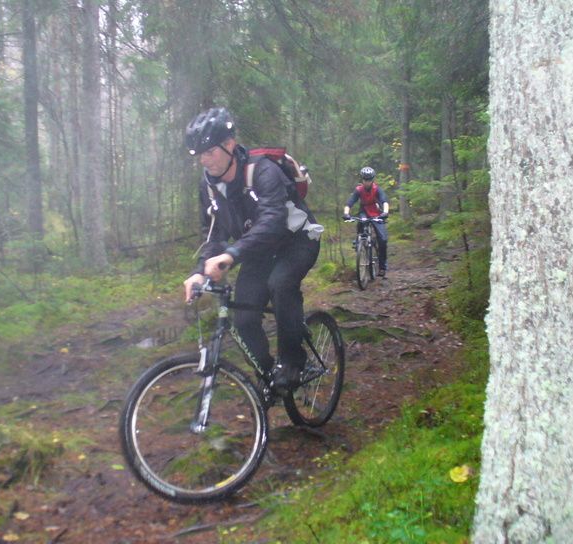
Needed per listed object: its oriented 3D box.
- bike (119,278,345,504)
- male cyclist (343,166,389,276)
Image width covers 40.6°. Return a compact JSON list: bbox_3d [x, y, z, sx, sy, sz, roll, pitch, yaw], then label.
[{"bbox_3d":[-0.114,0.428,3.887,0.560,1.040,1.700,3,9,31],"label":"bike"},{"bbox_3d":[1.153,-0.717,10.900,0.600,1.540,0.780,1,5,14],"label":"male cyclist"}]

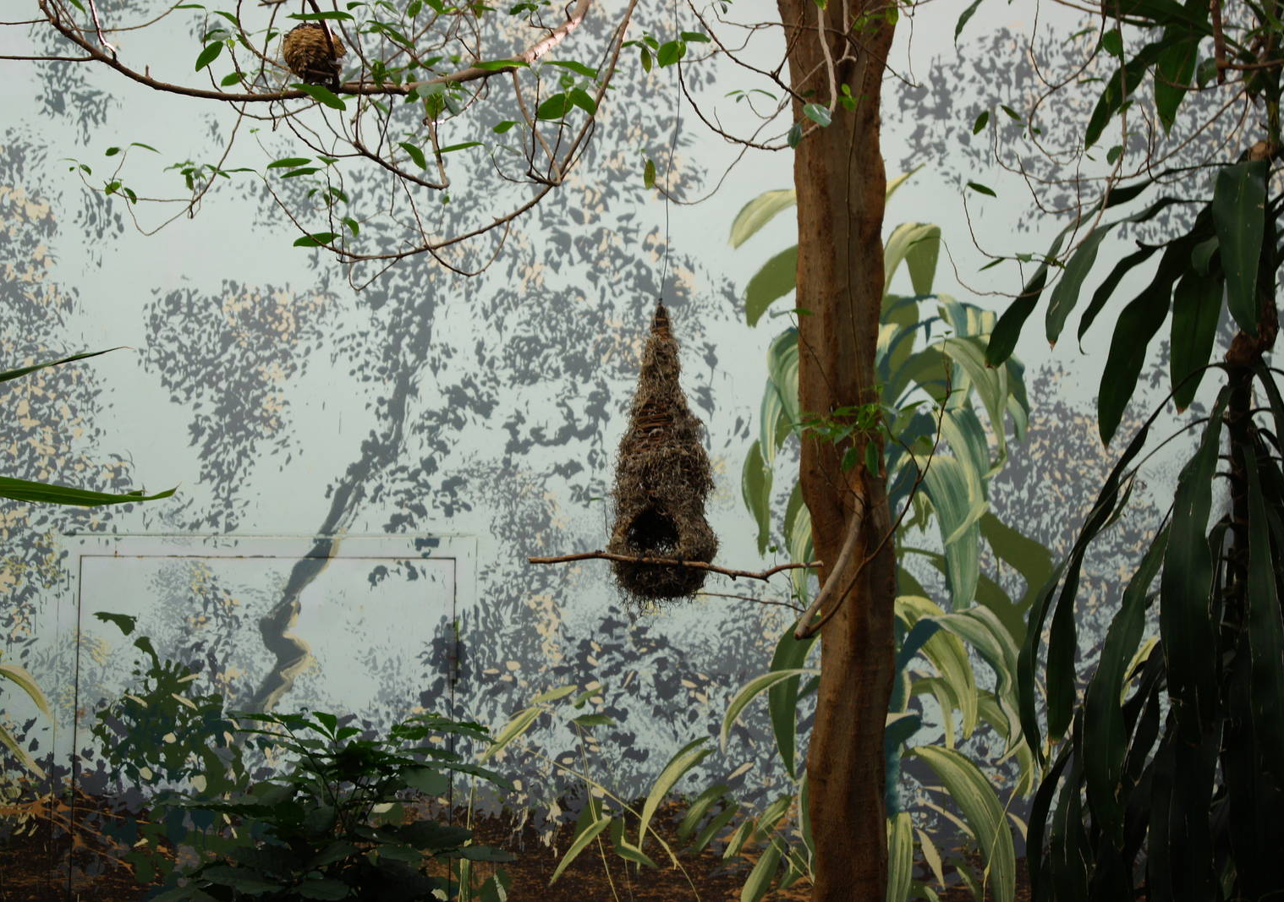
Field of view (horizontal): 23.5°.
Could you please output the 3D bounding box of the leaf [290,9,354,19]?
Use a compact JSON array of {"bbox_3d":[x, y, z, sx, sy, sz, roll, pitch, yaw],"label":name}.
[{"bbox_3d":[-0.593,-0.808,5.700,0.121,0.020,0.045,1,-7,0],"label":"leaf"}]

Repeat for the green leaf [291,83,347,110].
[{"bbox_3d":[-0.597,-0.655,5.700,0.102,0.049,0.045,1,-7,0],"label":"green leaf"}]

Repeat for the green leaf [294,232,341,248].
[{"bbox_3d":[-0.550,-0.356,5.200,0.080,0.012,0.034,-10,-28,0],"label":"green leaf"}]

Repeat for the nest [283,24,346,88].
[{"bbox_3d":[-0.552,-0.667,5.200,0.107,0.107,0.107,1,-7,-3],"label":"nest"}]

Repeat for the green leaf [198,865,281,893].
[{"bbox_3d":[-0.770,0.819,5.900,0.158,0.051,0.080,1,-7,0],"label":"green leaf"}]

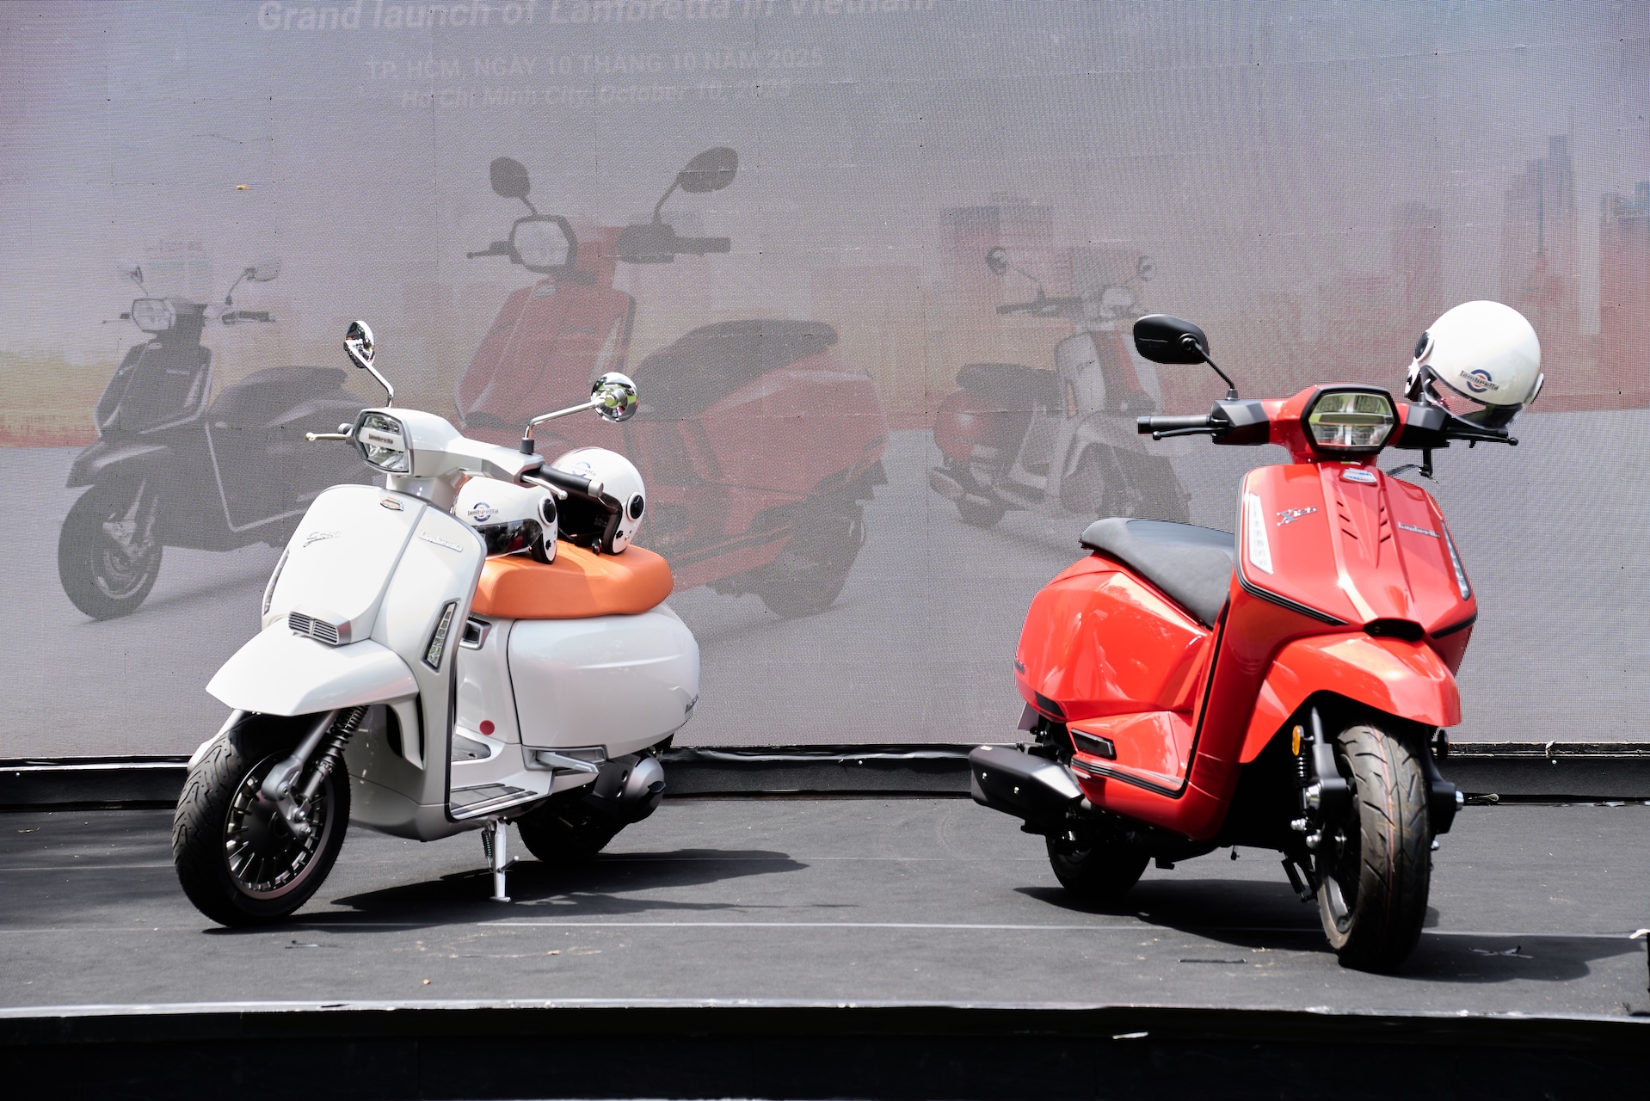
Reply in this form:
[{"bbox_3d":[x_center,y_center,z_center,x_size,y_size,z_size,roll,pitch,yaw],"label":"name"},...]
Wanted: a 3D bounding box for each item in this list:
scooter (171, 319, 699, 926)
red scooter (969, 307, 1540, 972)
[{"bbox_3d":[-0.872,0.157,8.815,0.800,1.310,1.877,0,1,28],"label":"scooter"},{"bbox_3d":[0.916,0.153,7.879,0.830,1.290,1.906,-1,1,-18],"label":"red scooter"}]

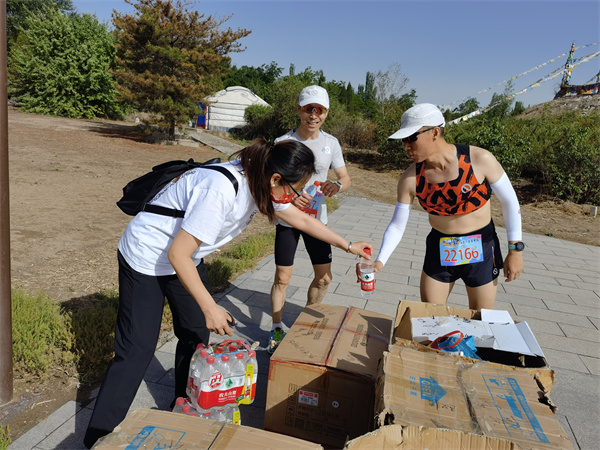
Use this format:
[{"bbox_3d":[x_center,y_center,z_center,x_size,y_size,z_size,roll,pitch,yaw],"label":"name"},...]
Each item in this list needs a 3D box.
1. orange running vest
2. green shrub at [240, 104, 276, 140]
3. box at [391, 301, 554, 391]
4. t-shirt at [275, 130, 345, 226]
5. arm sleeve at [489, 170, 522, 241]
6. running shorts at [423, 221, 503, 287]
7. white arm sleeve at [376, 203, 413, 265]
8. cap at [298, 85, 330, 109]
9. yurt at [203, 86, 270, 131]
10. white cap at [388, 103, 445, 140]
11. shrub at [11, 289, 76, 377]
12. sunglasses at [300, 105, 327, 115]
[{"bbox_3d":[0.661,-0.193,2.030,0.335,0.320,0.230,-1,15,30],"label":"orange running vest"},{"bbox_3d":[-2.306,-5.694,26.000,2.000,2.000,2.000,6,12,0],"label":"green shrub"},{"bbox_3d":[0.571,0.573,1.725,0.500,0.380,0.430,9,12,14],"label":"box"},{"bbox_3d":[0.048,-0.285,2.810,0.450,0.610,0.260,5,16,-3],"label":"t-shirt"},{"bbox_3d":[0.882,-0.063,1.995,0.105,0.310,0.115,-15,7,30],"label":"arm sleeve"},{"bbox_3d":[0.743,0.130,2.140,0.360,0.300,0.260,2,9,26],"label":"running shorts"},{"bbox_3d":[0.384,0.033,1.970,0.095,0.330,0.110,0,-36,41],"label":"white arm sleeve"},{"bbox_3d":[0.078,-0.744,2.710,0.178,0.140,0.265,6,17,0],"label":"cap"},{"bbox_3d":[-4.644,-8.514,34.500,5.100,3.200,5.100,3,12,-15],"label":"yurt"},{"bbox_3d":[0.488,-0.433,1.960,0.270,0.150,0.180,-15,18,-17],"label":"white cap"},{"bbox_3d":[-1.387,0.574,2.520,0.410,0.410,0.400,9,12,15],"label":"shrub"},{"bbox_3d":[0.078,-0.666,2.700,0.148,0.052,0.130,6,16,0],"label":"sunglasses"}]

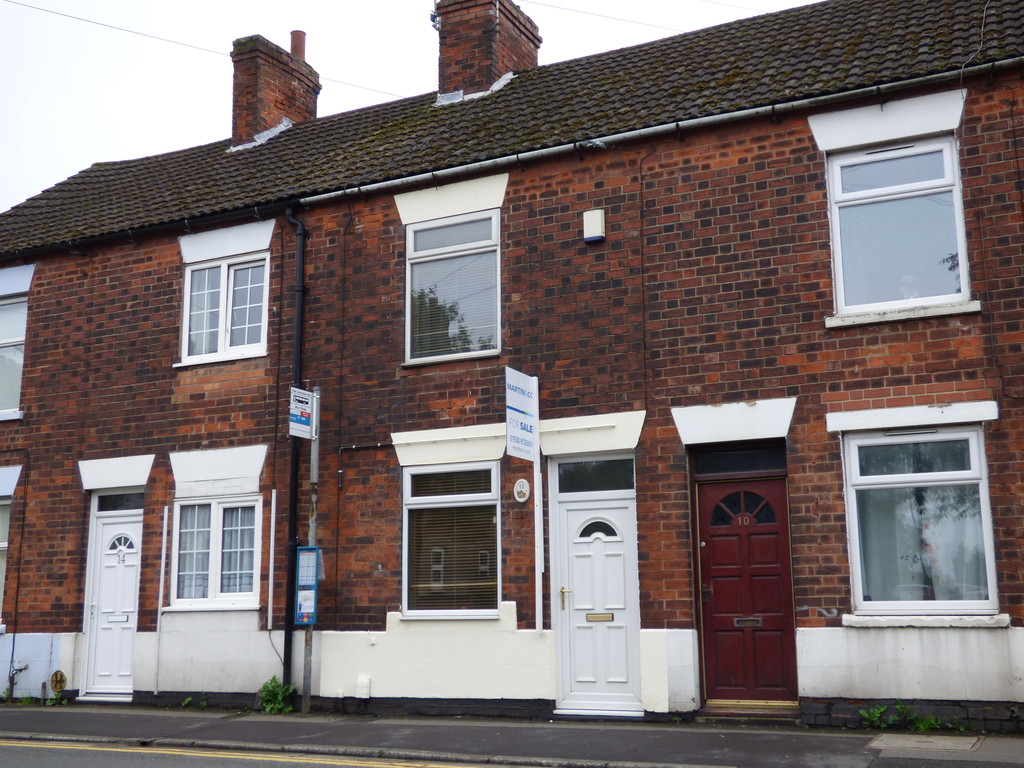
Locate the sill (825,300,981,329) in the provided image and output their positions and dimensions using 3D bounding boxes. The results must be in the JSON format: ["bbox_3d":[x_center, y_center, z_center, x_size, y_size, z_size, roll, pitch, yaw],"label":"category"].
[{"bbox_3d":[3.288,-0.564,9.708,1.232,0.082,0.150,-6,-13,24],"label":"sill"}]

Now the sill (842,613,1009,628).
[{"bbox_3d":[3.296,1.893,9.215,1.247,0.099,0.150,-6,-13,24],"label":"sill"}]

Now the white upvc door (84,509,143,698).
[{"bbox_3d":[-4.337,2.429,12.771,0.810,2.023,0.100,-6,-13,24],"label":"white upvc door"}]

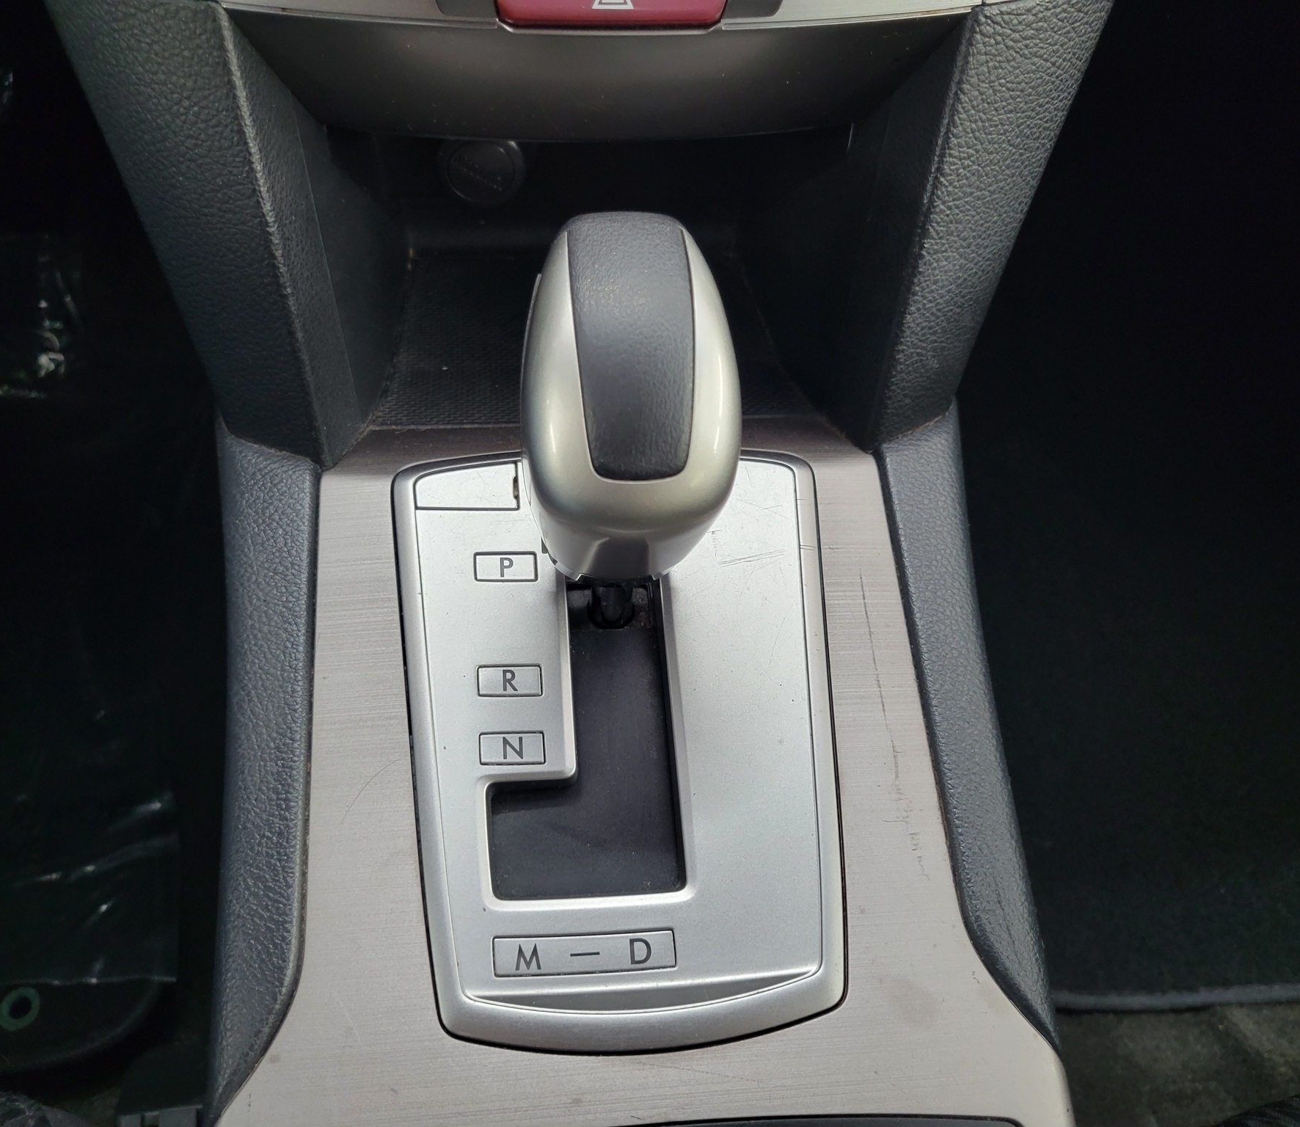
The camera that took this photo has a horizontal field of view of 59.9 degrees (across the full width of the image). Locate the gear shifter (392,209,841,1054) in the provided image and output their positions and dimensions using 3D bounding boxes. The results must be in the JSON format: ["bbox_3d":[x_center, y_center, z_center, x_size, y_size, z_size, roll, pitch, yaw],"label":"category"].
[{"bbox_3d":[-0.012,0.023,0.286,0.134,0.111,0.195,-3,71,0],"label":"gear shifter"}]

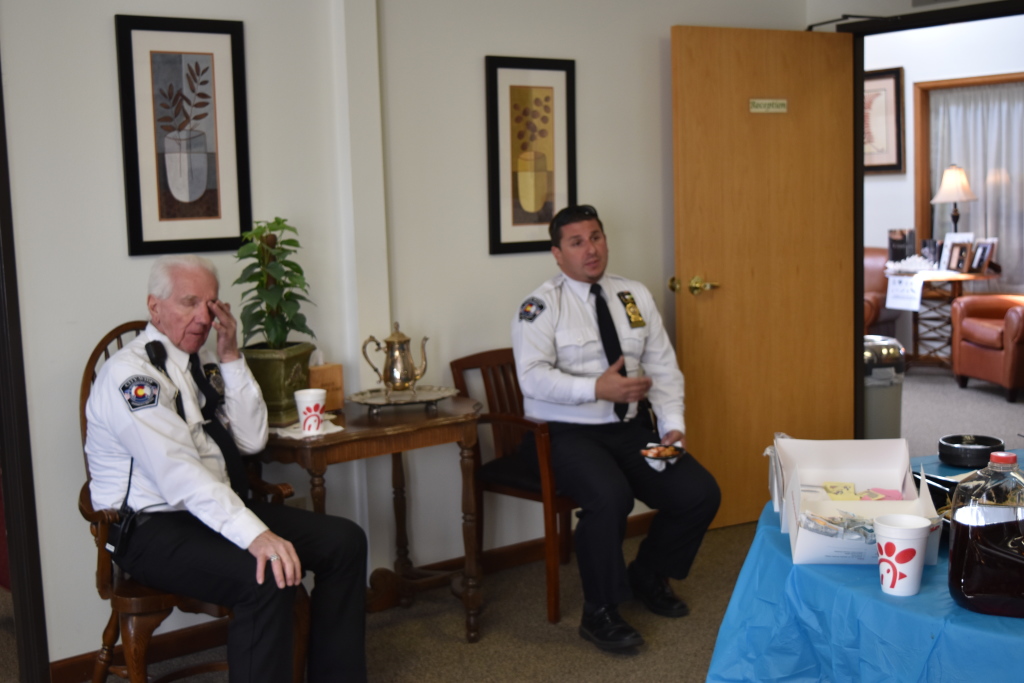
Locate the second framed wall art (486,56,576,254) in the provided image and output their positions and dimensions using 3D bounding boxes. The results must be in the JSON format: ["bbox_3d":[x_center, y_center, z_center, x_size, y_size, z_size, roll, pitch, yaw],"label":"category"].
[{"bbox_3d":[0.071,-0.677,4.690,0.418,0.700,0.028,-7,8,-38],"label":"second framed wall art"}]

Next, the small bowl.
[{"bbox_3d":[1.081,0.258,3.009,0.155,0.046,0.155,1,7,20],"label":"small bowl"}]

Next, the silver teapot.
[{"bbox_3d":[-0.373,0.061,4.120,0.212,0.245,0.115,-4,7,-17],"label":"silver teapot"}]

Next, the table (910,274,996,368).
[{"bbox_3d":[3.330,-0.175,9.889,0.800,0.669,0.700,1,7,19],"label":"table"}]

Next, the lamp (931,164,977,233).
[{"bbox_3d":[3.448,-0.955,9.999,0.355,0.847,0.355,1,7,19],"label":"lamp"}]

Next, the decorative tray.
[{"bbox_3d":[-0.341,0.190,4.088,0.345,0.045,0.345,-2,7,0],"label":"decorative tray"}]

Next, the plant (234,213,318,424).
[{"bbox_3d":[-0.720,-0.068,3.930,0.255,0.620,0.250,-3,7,-12],"label":"plant"}]

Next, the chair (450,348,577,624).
[{"bbox_3d":[0.170,0.456,4.518,0.580,0.840,0.580,-7,8,-38],"label":"chair"}]

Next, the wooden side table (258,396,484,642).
[{"bbox_3d":[-0.482,0.590,4.012,0.655,0.730,0.540,-7,8,-38],"label":"wooden side table"}]

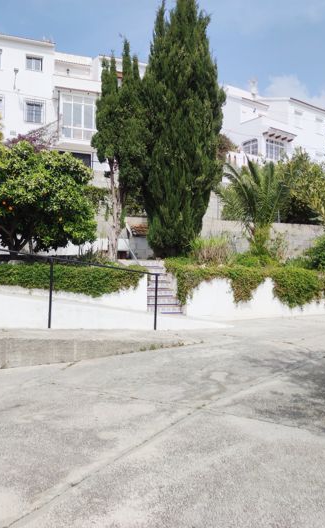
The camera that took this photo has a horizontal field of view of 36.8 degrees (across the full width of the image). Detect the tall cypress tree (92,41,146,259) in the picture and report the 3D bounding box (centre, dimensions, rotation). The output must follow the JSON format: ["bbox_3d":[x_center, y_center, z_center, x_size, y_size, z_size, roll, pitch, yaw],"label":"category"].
[{"bbox_3d":[-1.243,-3.412,14.287,1.450,6.300,1.450,1,-1,-18],"label":"tall cypress tree"}]

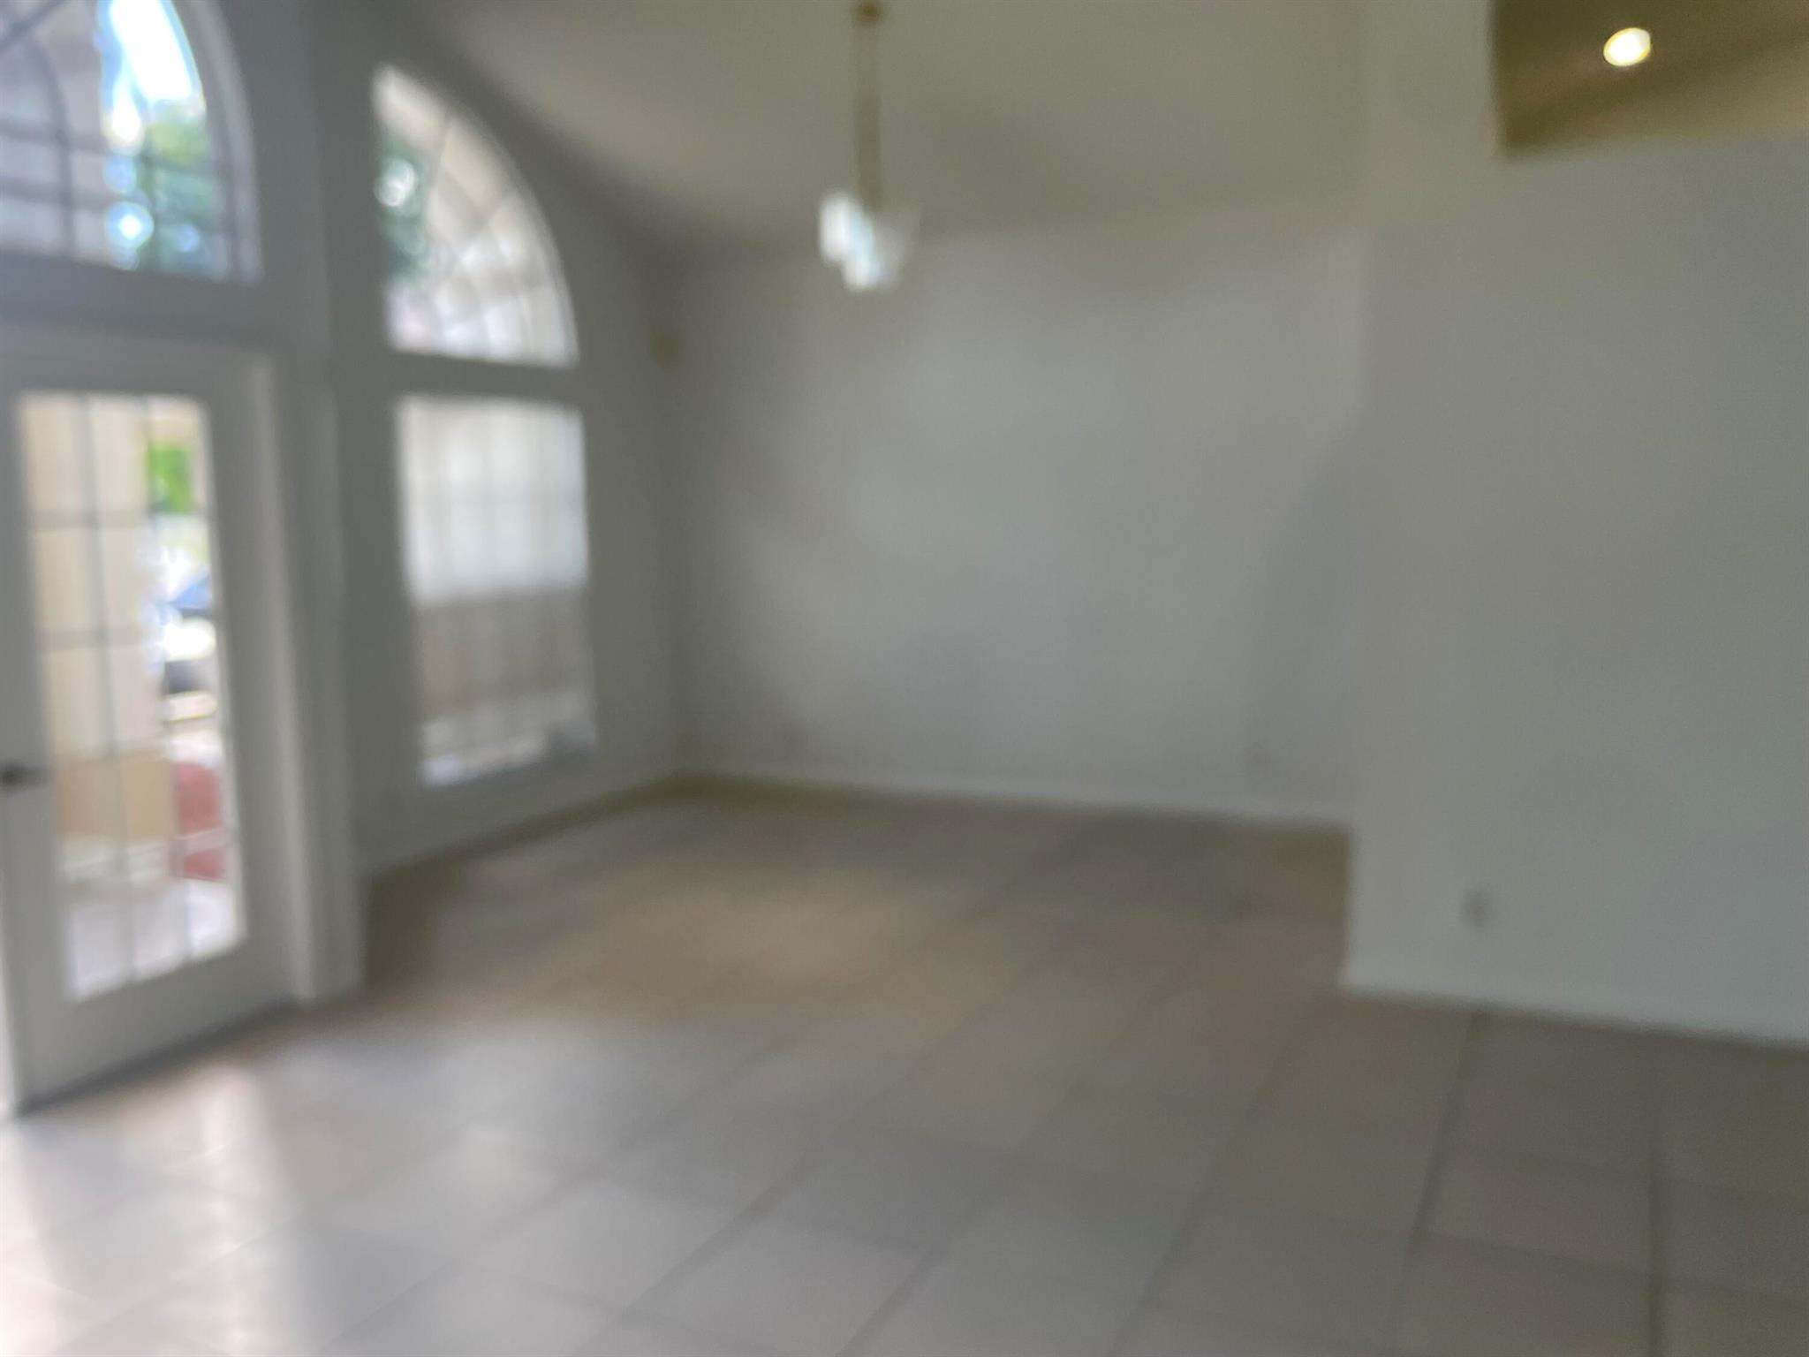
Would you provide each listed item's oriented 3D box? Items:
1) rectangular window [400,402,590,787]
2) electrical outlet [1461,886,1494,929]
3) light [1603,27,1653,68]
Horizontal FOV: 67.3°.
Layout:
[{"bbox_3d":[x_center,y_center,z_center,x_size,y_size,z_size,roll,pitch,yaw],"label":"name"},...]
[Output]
[{"bbox_3d":[-2.048,-0.462,6.987,0.090,1.840,1.220,2,7,27],"label":"rectangular window"},{"bbox_3d":[1.753,0.707,4.158,0.078,0.122,0.015,2,7,27],"label":"electrical outlet"},{"bbox_3d":[2.846,-2.485,5.350,0.170,0.040,0.170,2,7,27],"label":"light"}]

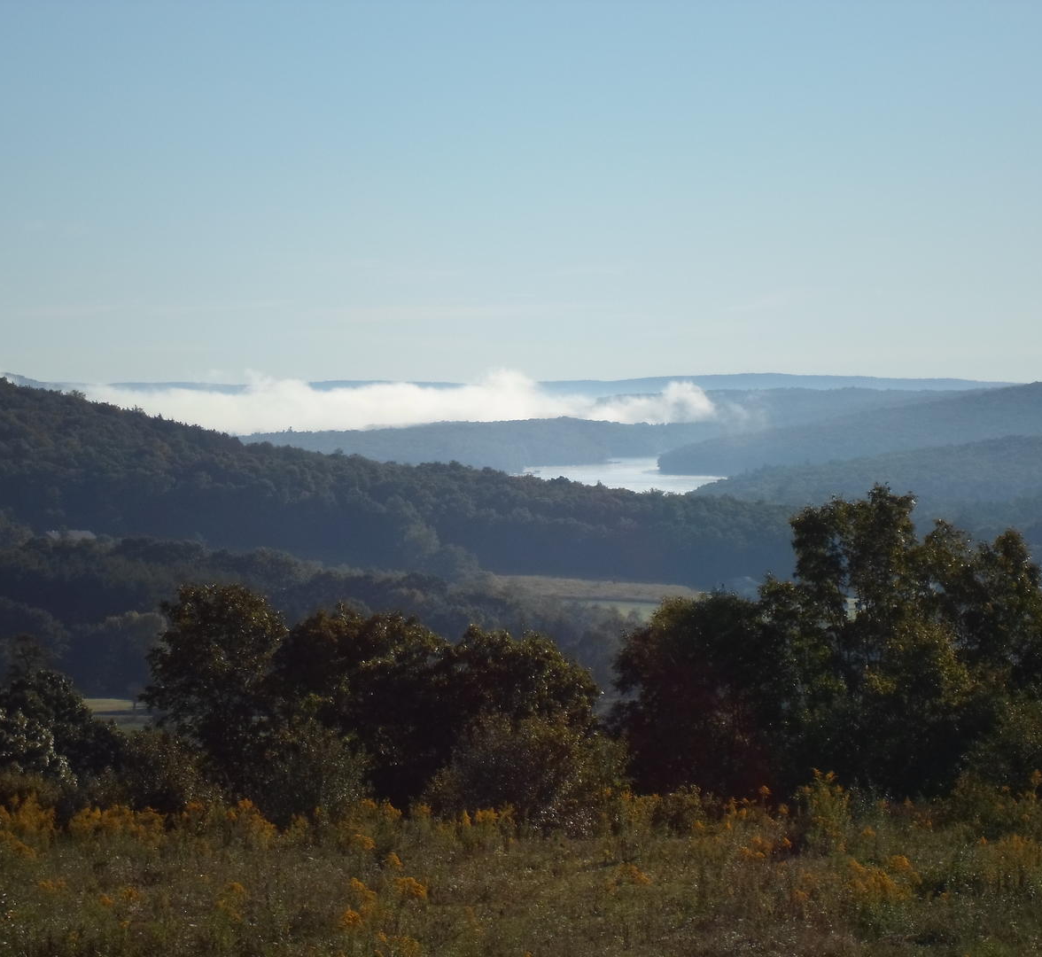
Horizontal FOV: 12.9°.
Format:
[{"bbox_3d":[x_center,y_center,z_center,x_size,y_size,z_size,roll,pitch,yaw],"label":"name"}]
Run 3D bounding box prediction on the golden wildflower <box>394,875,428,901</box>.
[{"bbox_3d":[-0.837,3.116,35.000,0.255,0.200,0.230,0,1,0],"label":"golden wildflower"}]

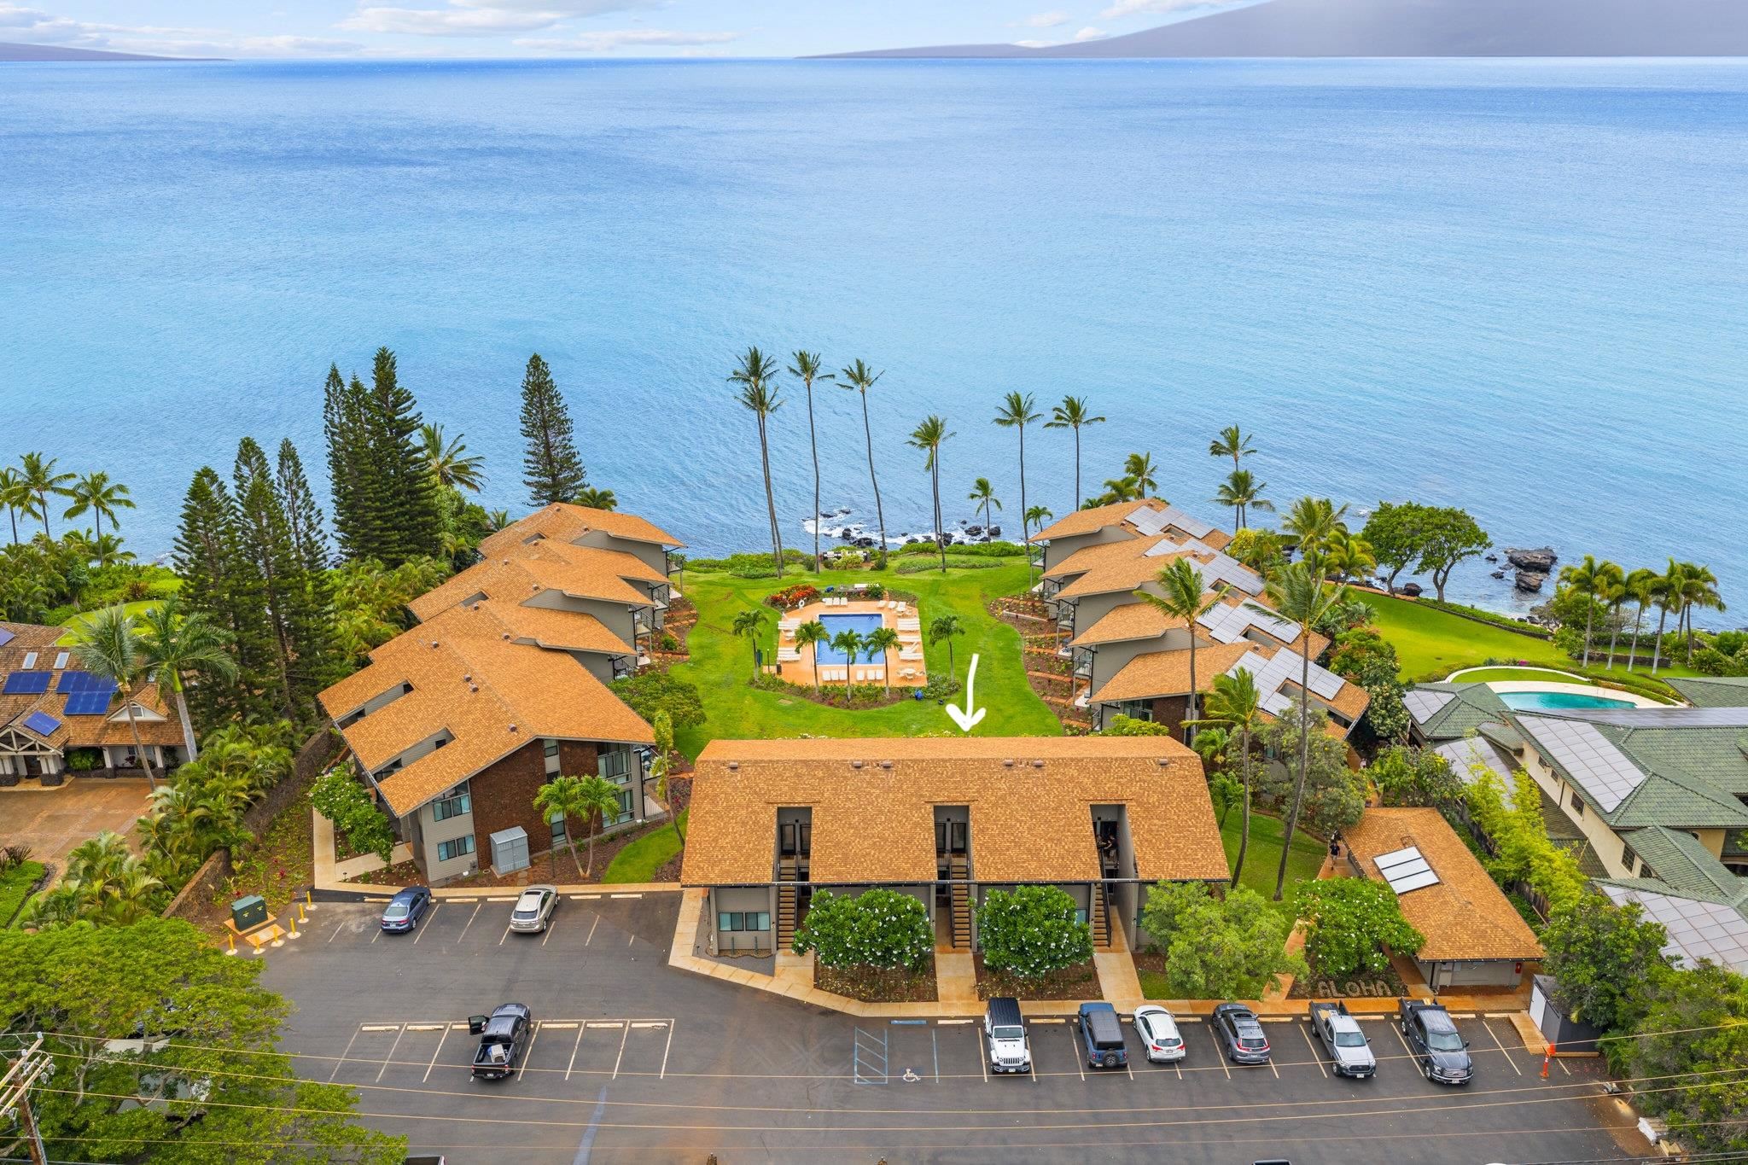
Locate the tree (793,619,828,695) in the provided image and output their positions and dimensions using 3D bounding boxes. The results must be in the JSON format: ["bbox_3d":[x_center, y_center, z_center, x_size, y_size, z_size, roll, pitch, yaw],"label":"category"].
[{"bbox_3d":[-5.336,6.392,116.075,3.132,7.032,3.038,0,21,0],"label":"tree"}]

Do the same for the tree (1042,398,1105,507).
[{"bbox_3d":[22.726,-12.341,155.919,6.950,18.590,6.950,0,21,0],"label":"tree"}]

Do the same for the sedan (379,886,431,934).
[{"bbox_3d":[-29.710,20.407,86.970,1.780,1.450,4.600,1,21,3],"label":"sedan"}]

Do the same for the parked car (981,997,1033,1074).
[{"bbox_3d":[6.784,23.089,69.129,1.880,1.850,4.700,0,18,-1],"label":"parked car"}]

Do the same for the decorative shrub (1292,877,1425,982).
[{"bbox_3d":[28.500,20.341,80.206,7.350,4.800,6.800,0,21,0],"label":"decorative shrub"}]

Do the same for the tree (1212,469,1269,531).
[{"bbox_3d":[38.226,-6.730,142.407,6.241,10.403,6.241,0,21,0],"label":"tree"}]

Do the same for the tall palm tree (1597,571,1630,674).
[{"bbox_3d":[66.952,3.619,124.058,3.270,9.880,3.270,0,21,0],"label":"tall palm tree"}]

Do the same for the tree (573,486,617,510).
[{"bbox_3d":[-29.242,-6.021,143.624,4.730,8.534,4.730,0,21,0],"label":"tree"}]

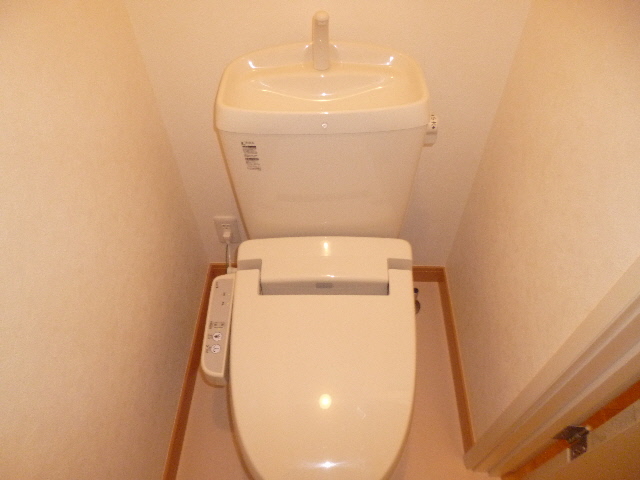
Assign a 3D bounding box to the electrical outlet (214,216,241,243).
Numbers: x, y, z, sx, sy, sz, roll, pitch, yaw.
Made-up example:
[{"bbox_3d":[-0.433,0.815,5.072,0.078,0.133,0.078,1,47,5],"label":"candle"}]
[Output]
[{"bbox_3d":[-0.282,-0.025,1.363,0.070,0.118,0.012,1,50,1],"label":"electrical outlet"}]

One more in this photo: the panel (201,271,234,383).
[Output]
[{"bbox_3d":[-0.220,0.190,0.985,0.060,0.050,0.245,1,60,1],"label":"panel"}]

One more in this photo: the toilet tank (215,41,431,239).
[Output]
[{"bbox_3d":[0.005,-0.175,0.969,0.378,0.410,0.250,1,50,1],"label":"toilet tank"}]

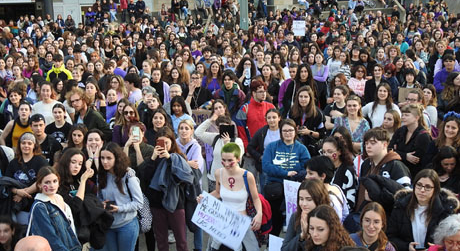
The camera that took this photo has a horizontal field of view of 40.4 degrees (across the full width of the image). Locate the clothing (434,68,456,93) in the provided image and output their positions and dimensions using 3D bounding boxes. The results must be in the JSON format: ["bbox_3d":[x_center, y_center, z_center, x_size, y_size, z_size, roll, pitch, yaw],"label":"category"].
[{"bbox_3d":[3.283,-0.651,9.450,0.460,0.520,0.300,5,15,21],"label":"clothing"}]

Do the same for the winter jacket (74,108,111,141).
[{"bbox_3d":[-1.692,0.087,7.800,0.470,0.650,0.370,11,18,41],"label":"winter jacket"}]

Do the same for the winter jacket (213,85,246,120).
[{"bbox_3d":[-0.007,-0.293,9.150,0.500,0.640,0.320,0,14,4],"label":"winter jacket"}]

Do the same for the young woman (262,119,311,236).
[{"bbox_3d":[0.664,0.725,7.289,0.530,1.620,0.360,0,14,4],"label":"young woman"}]

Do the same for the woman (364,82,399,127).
[{"bbox_3d":[2.232,0.185,9.291,0.550,1.640,0.320,1,14,8],"label":"woman"}]

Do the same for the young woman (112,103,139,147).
[{"bbox_3d":[-1.190,0.524,7.583,0.460,1.640,0.310,-2,15,-6],"label":"young woman"}]

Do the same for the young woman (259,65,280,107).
[{"bbox_3d":[0.636,-0.233,10.366,0.450,1.640,0.300,3,15,14],"label":"young woman"}]

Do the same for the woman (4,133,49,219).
[{"bbox_3d":[-1.949,0.866,6.226,0.460,1.650,0.360,-5,15,-14],"label":"woman"}]

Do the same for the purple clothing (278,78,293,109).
[{"bbox_3d":[1.021,-0.502,10.450,0.460,0.640,0.300,0,14,5],"label":"purple clothing"}]

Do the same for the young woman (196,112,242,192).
[{"bbox_3d":[-0.061,0.664,7.001,0.580,1.640,0.420,1,15,5],"label":"young woman"}]

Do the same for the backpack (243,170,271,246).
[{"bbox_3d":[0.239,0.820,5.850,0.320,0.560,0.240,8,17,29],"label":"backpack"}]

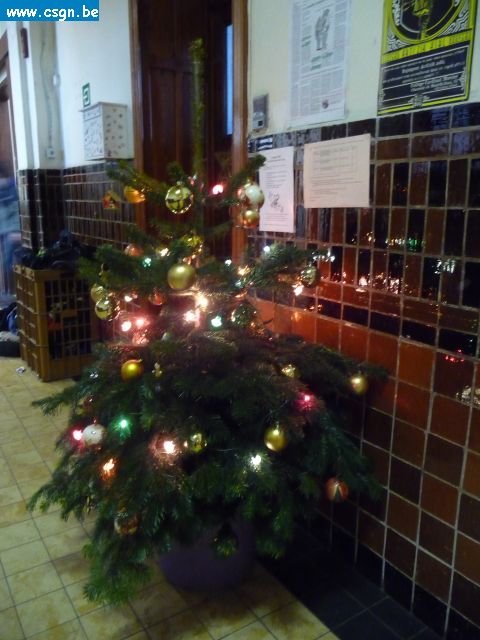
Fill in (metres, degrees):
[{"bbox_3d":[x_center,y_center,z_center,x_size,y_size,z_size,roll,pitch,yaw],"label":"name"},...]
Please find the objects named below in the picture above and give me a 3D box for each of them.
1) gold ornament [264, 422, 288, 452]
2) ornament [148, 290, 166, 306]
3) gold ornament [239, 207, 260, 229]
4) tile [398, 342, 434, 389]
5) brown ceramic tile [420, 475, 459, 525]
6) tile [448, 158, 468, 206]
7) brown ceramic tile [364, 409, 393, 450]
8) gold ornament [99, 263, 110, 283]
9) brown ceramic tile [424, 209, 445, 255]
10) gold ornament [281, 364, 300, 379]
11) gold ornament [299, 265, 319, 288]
[{"bbox_3d":[0.096,0.311,1.365,0.062,0.076,0.062,1,13,4],"label":"gold ornament"},{"bbox_3d":[-0.255,-0.068,1.600,0.056,0.056,0.056,0,13,0],"label":"ornament"},{"bbox_3d":[0.028,-0.295,1.500,0.058,0.063,0.058,-1,14,-5],"label":"gold ornament"},{"bbox_3d":[0.511,0.128,1.495,0.012,0.126,0.122,-9,16,-32],"label":"tile"},{"bbox_3d":[0.566,0.506,1.452,0.010,0.120,0.120,-8,15,-31],"label":"brown ceramic tile"},{"bbox_3d":[0.556,-0.348,1.309,0.010,0.120,0.055,-9,16,-32],"label":"tile"},{"bbox_3d":[0.445,0.348,1.655,0.012,0.120,0.117,-9,16,-32],"label":"brown ceramic tile"},{"bbox_3d":[-0.421,-0.148,1.610,0.044,0.060,0.044,0,13,0],"label":"gold ornament"},{"bbox_3d":[0.529,-0.235,1.391,0.012,0.122,0.057,-10,17,-33],"label":"brown ceramic tile"},{"bbox_3d":[0.150,0.153,1.540,0.058,0.055,0.058,0,13,0],"label":"gold ornament"},{"bbox_3d":[0.222,-0.141,1.670,0.058,0.064,0.058,0,13,0],"label":"gold ornament"}]

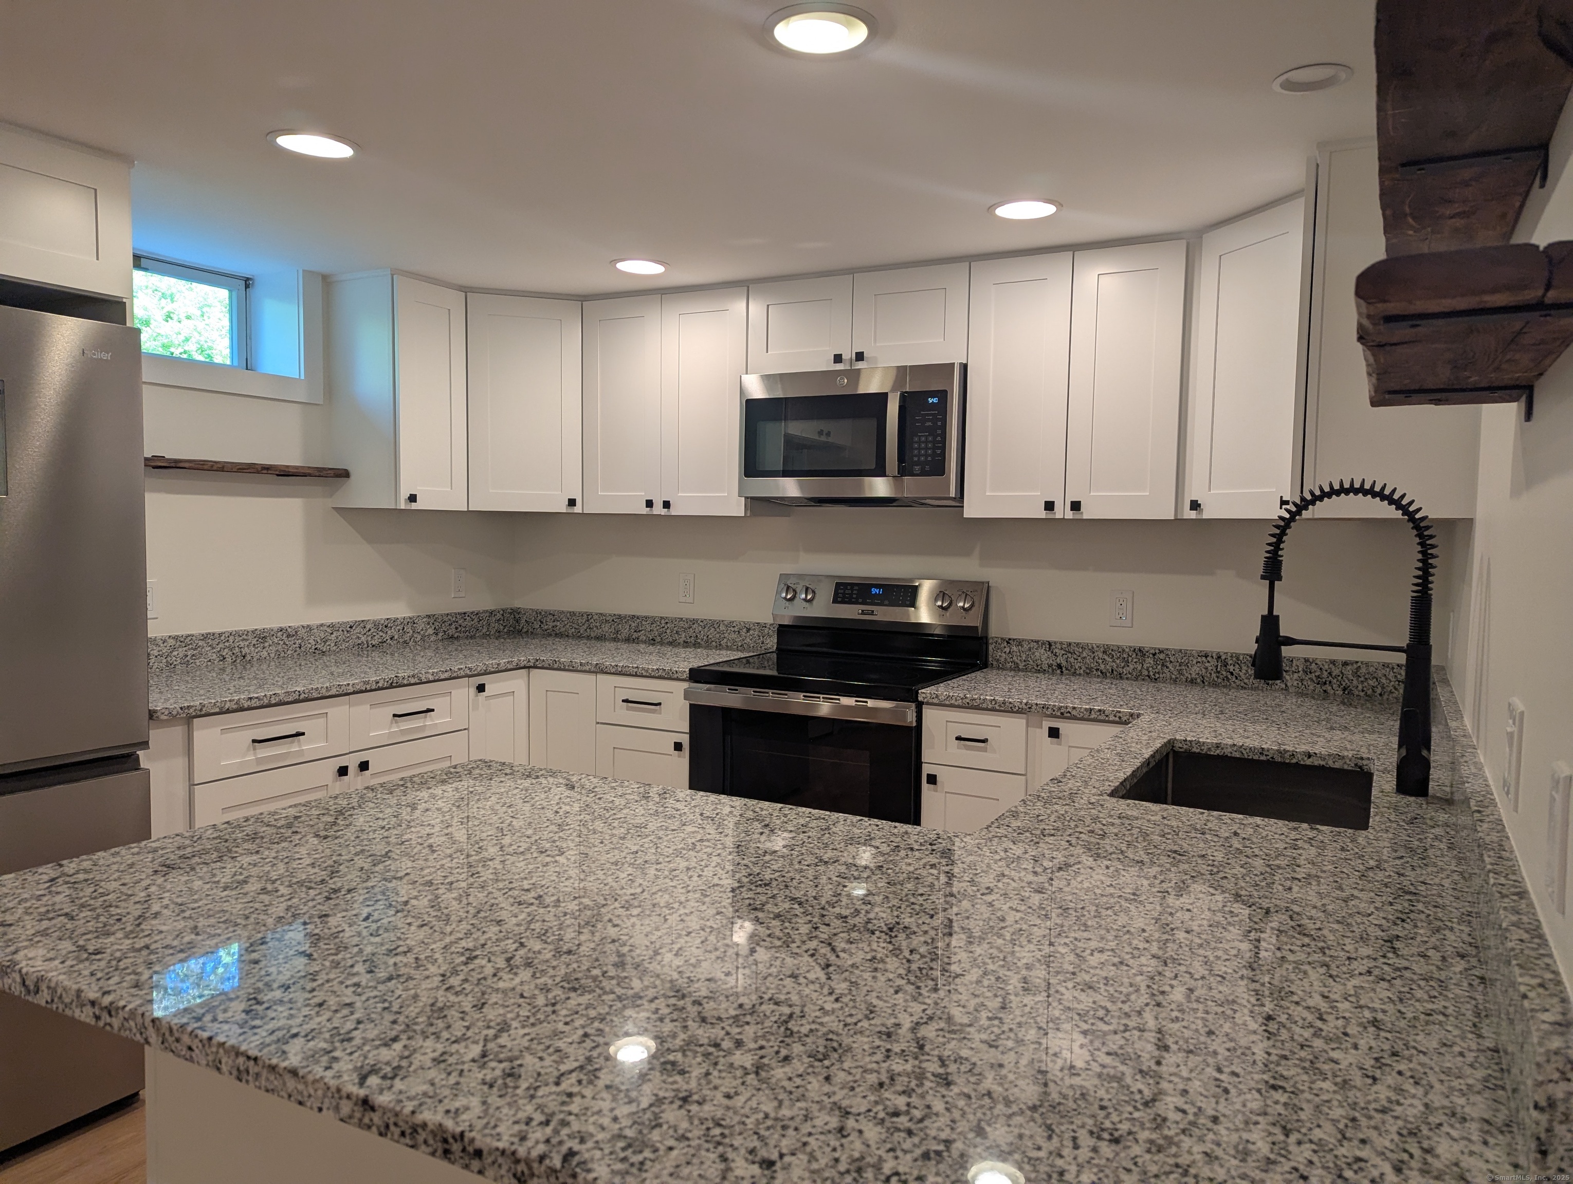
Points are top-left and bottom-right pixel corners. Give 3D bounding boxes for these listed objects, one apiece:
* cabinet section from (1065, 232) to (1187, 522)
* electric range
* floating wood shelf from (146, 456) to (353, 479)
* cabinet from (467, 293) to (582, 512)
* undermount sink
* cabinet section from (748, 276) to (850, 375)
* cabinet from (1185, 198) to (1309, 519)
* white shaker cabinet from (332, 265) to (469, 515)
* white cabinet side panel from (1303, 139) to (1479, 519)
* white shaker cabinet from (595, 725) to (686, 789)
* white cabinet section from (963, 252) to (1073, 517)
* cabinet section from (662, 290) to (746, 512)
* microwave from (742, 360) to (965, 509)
[{"bbox_3d":[1.019,-0.590,3.197,0.305,0.758,0.330,3,4,28],"label":"cabinet section"},{"bbox_3d":[0.162,0.564,3.468,0.758,1.199,0.645,3,4,28],"label":"electric range"},{"bbox_3d":[-1.692,-0.377,3.287,0.125,0.037,0.817,3,4,28],"label":"floating wood shelf"},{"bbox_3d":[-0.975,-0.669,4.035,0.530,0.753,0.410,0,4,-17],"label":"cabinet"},{"bbox_3d":[0.873,0.482,2.059,0.422,0.230,0.655,3,4,28],"label":"undermount sink"},{"bbox_3d":[0.116,-0.865,3.667,0.380,0.293,0.330,3,4,28],"label":"cabinet section"},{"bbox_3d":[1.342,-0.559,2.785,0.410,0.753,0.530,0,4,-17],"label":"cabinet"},{"bbox_3d":[-1.326,-0.658,3.723,0.330,0.758,0.303,3,4,28],"label":"white shaker cabinet"},{"bbox_3d":[1.290,-0.538,2.316,0.300,0.771,0.265,3,4,28],"label":"white cabinet side panel"},{"bbox_3d":[-0.332,0.725,3.764,0.365,0.607,0.570,3,4,28],"label":"white shaker cabinet"},{"bbox_3d":[0.750,-0.603,3.340,0.305,0.758,0.330,3,4,28],"label":"white cabinet section"},{"bbox_3d":[-0.207,-0.648,3.850,0.342,0.758,0.330,3,4,28],"label":"cabinet section"},{"bbox_3d":[0.255,-0.490,3.515,0.752,0.410,0.380,3,4,28],"label":"microwave"}]

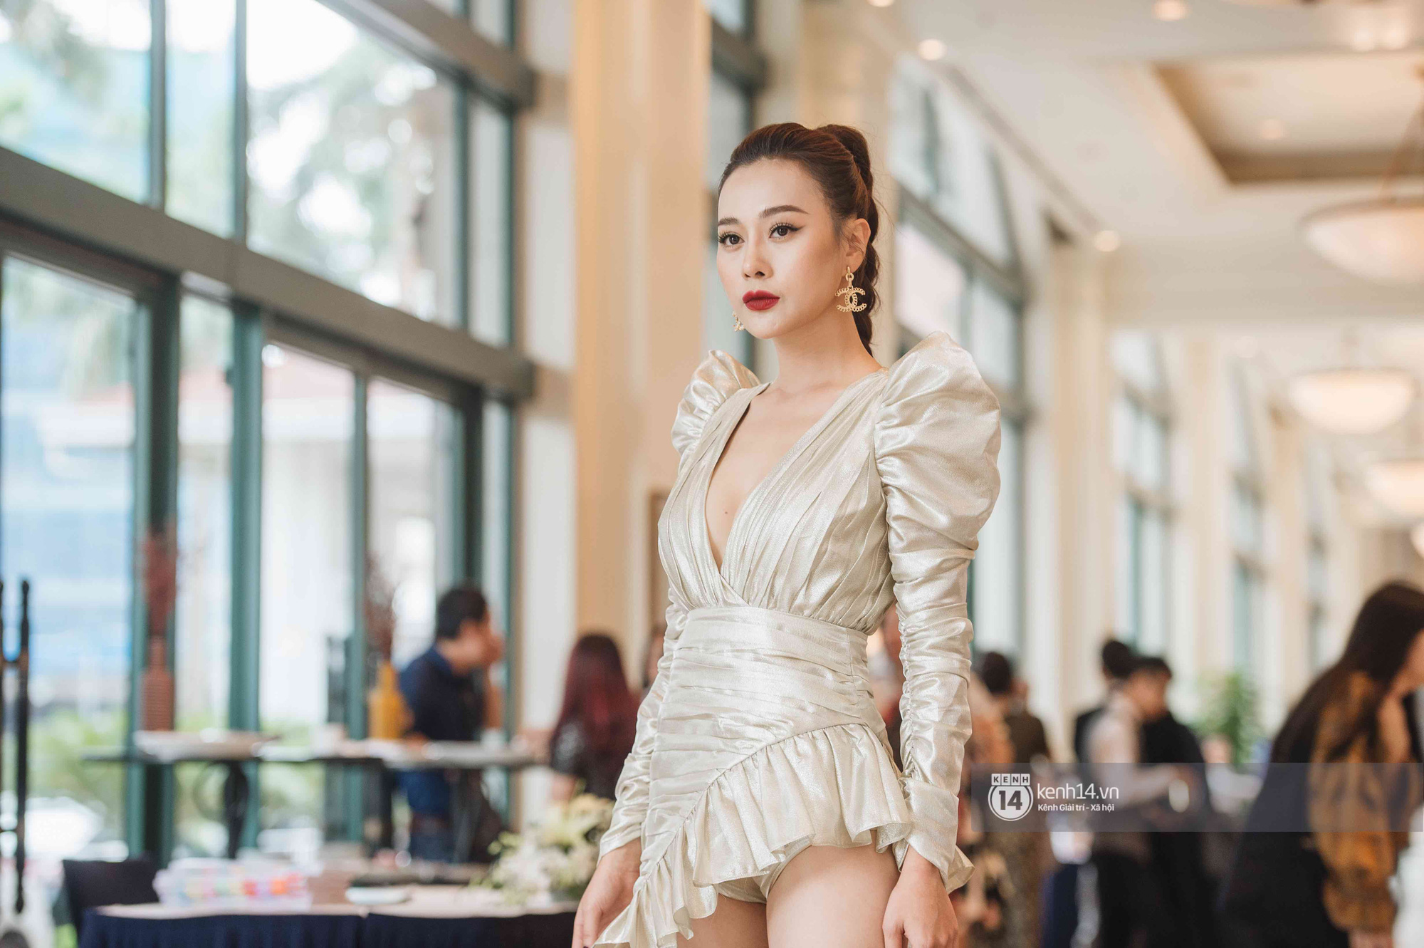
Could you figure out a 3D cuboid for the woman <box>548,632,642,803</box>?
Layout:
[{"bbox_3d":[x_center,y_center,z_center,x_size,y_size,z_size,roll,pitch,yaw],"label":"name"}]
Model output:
[{"bbox_3d":[-0.411,1.356,14.238,0.450,1.569,0.320,1,-5,-11],"label":"woman"}]

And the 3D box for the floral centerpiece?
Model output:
[{"bbox_3d":[-0.356,0.877,9.260,0.430,0.266,0.400,0,-4,0],"label":"floral centerpiece"}]

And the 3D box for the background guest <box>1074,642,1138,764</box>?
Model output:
[{"bbox_3d":[1.855,1.602,18.130,0.480,1.678,0.320,0,-4,6],"label":"background guest"}]

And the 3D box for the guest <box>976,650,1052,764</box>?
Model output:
[{"bbox_3d":[1.365,1.600,17.729,0.460,1.619,0.320,-3,-5,30],"label":"guest"}]

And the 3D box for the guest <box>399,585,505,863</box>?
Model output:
[{"bbox_3d":[-0.745,1.113,11.248,0.420,1.592,0.480,-1,-5,18],"label":"guest"}]

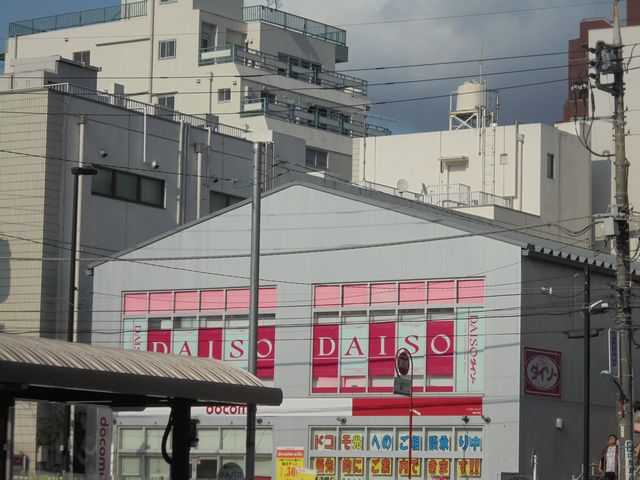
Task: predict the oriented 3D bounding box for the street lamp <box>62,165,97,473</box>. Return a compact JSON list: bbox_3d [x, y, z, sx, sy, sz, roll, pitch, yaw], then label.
[{"bbox_3d":[-5.668,2.252,53.033,0.630,8.000,0.320,0,-7,10],"label":"street lamp"}]

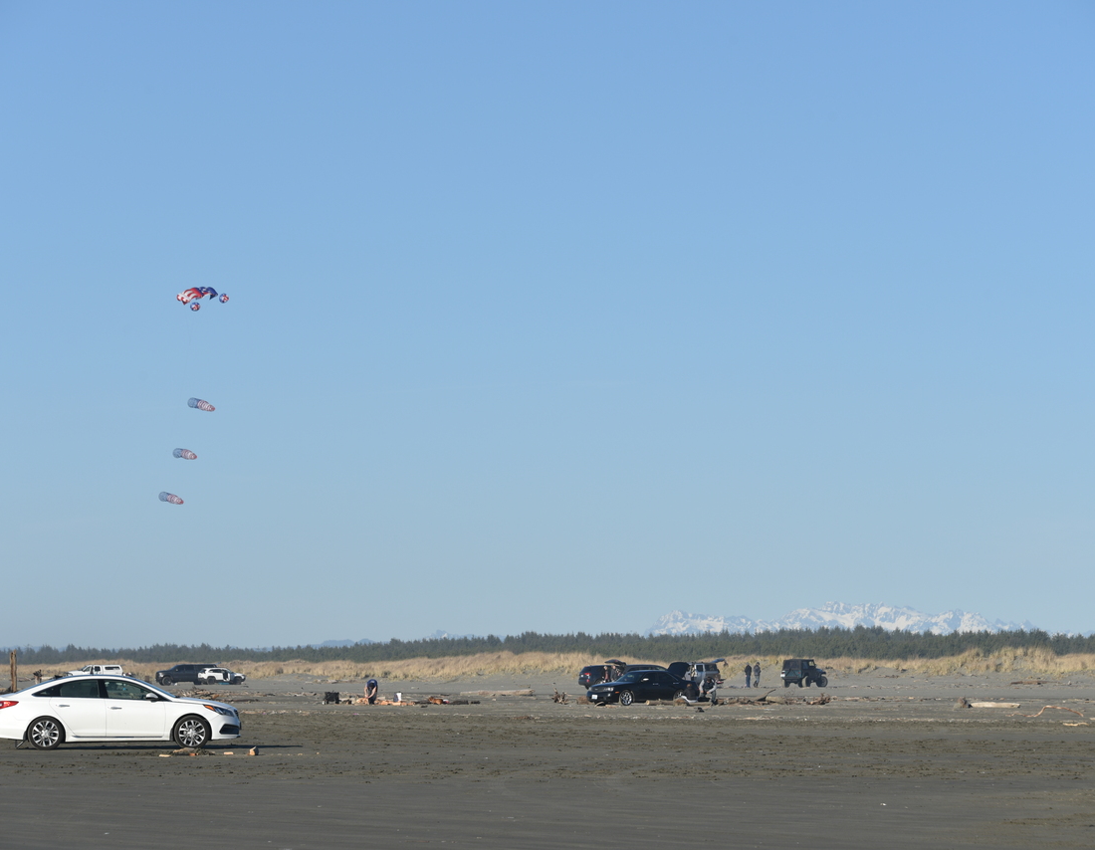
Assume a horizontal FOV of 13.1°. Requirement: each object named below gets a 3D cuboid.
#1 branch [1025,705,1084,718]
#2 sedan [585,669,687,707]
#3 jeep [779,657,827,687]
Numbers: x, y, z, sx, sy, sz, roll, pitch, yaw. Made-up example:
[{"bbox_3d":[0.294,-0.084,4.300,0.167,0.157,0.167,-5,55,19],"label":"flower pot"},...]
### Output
[{"bbox_3d":[16.131,9.103,152.000,1.830,0.370,0.400,0,-3,6],"label":"branch"},{"bbox_3d":[4.052,10.975,199.500,5.000,1.460,1.780,2,-4,-35],"label":"sedan"},{"bbox_3d":[17.090,16.553,318.000,1.700,1.850,3.650,-2,-3,32],"label":"jeep"}]

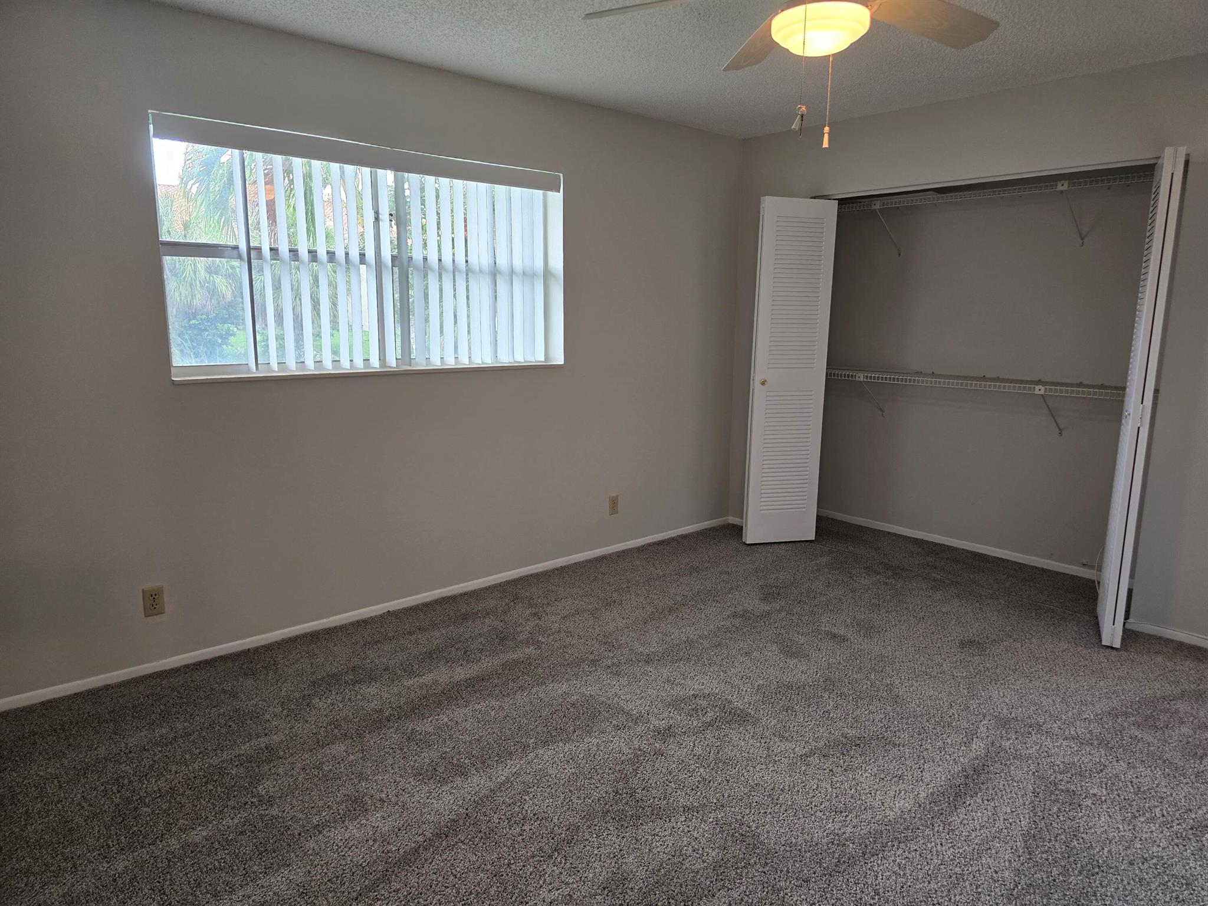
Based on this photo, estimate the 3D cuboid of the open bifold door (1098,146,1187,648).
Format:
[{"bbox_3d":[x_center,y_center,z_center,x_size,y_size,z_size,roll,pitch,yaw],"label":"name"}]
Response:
[{"bbox_3d":[2.290,-0.205,3.446,0.068,2.020,0.452,6,11,28],"label":"open bifold door"}]

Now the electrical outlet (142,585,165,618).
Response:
[{"bbox_3d":[-1.724,0.570,3.076,0.070,0.115,0.010,-8,13,-41],"label":"electrical outlet"}]

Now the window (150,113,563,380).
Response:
[{"bbox_3d":[-0.954,-0.846,3.593,1.880,0.961,0.150,-8,13,-41],"label":"window"}]

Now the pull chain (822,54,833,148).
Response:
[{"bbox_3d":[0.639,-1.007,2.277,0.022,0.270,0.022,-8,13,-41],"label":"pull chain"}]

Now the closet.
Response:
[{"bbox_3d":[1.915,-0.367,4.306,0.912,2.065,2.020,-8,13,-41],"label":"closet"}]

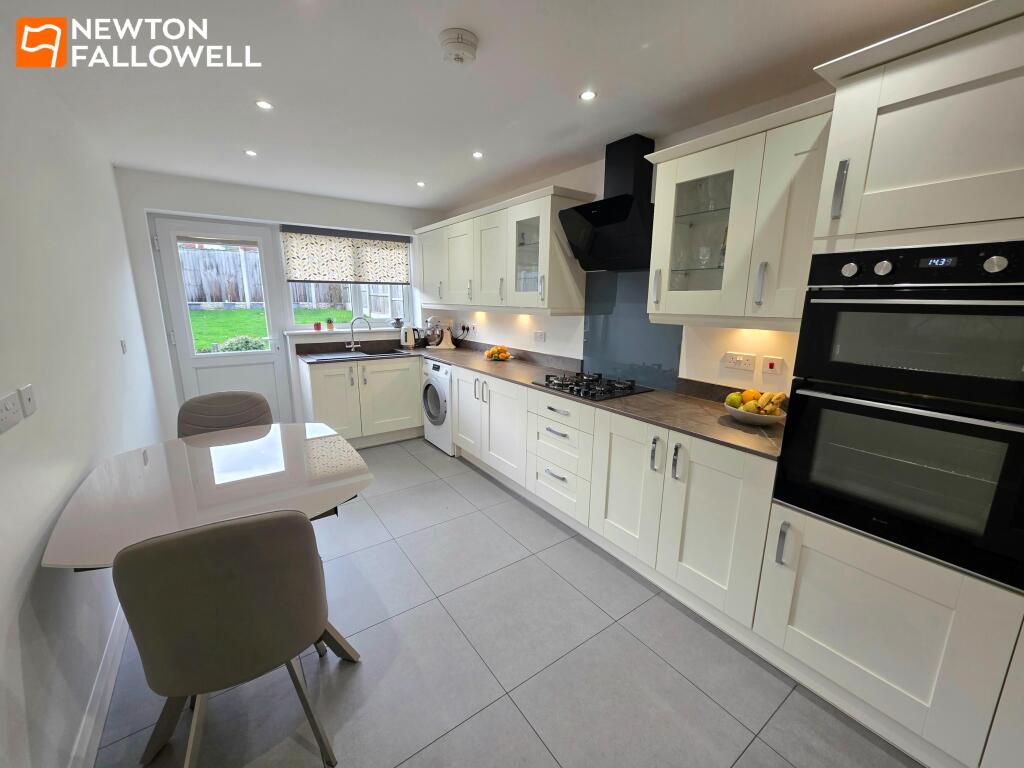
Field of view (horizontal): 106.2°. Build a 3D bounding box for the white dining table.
[{"bbox_3d":[-1.173,0.722,1.683,0.925,0.760,1.180,-9,15,-35],"label":"white dining table"}]

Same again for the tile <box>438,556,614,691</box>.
[{"bbox_3d":[0.057,1.101,1.871,0.604,0.010,0.604,-8,15,-36],"label":"tile"}]

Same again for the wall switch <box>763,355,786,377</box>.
[{"bbox_3d":[1.308,-0.089,1.932,0.010,0.084,0.086,-8,15,-36],"label":"wall switch"}]

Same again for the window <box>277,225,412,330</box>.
[{"bbox_3d":[-1.696,-1.098,4.097,1.290,0.950,0.070,-8,15,-36],"label":"window"}]

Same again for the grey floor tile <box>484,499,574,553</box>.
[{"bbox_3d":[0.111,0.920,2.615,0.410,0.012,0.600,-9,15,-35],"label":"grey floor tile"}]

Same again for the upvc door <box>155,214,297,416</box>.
[{"bbox_3d":[-2.595,-0.396,3.576,0.820,2.086,0.070,-8,15,-36],"label":"upvc door"}]

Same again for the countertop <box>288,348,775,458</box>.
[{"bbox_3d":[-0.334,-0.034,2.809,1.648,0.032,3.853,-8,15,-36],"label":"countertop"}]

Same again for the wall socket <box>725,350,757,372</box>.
[{"bbox_3d":[1.193,-0.116,2.012,0.015,0.086,0.146,-9,15,-36],"label":"wall socket"}]

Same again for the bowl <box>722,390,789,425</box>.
[{"bbox_3d":[1.147,0.104,1.806,0.235,0.132,0.265,-9,15,-35],"label":"bowl"}]

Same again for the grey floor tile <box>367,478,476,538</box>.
[{"bbox_3d":[-0.652,0.865,2.765,0.600,0.010,0.600,-9,15,-36],"label":"grey floor tile"}]

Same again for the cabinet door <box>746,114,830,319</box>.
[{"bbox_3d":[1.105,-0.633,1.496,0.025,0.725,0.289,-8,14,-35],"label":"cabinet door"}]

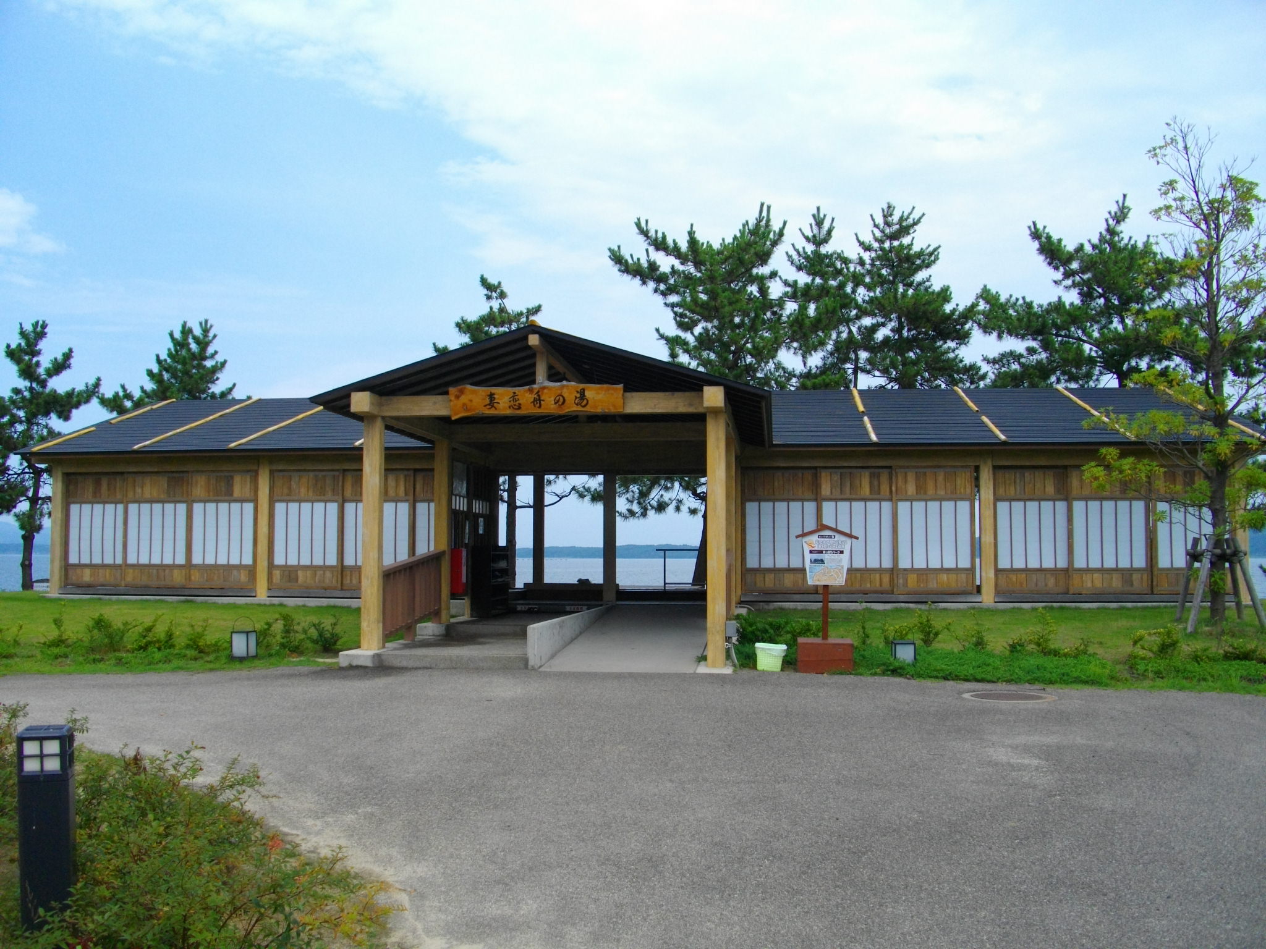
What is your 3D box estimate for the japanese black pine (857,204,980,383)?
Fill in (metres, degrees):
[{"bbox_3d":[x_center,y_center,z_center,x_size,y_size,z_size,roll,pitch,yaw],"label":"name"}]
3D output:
[{"bbox_3d":[7.482,-2.006,29.512,3.600,10.320,3.500,-1,-4,7],"label":"japanese black pine"}]

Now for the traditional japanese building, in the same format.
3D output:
[{"bbox_3d":[-0.464,0.415,19.977,20.950,4.670,13.050,-1,-4,7],"label":"traditional japanese building"}]

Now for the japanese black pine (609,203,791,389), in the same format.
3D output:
[{"bbox_3d":[1.661,-2.046,29.815,5.100,10.440,4.800,-1,-4,7],"label":"japanese black pine"}]

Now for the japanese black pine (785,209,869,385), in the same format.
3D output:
[{"bbox_3d":[5.060,-1.965,29.810,2.700,10.280,2.800,-1,-4,7],"label":"japanese black pine"}]

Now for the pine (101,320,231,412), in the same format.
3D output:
[{"bbox_3d":[-12.837,-0.526,31.112,3.900,7.590,3.800,-1,-4,7],"label":"pine"}]

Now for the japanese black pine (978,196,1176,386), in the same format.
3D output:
[{"bbox_3d":[11.306,-1.983,28.508,5.200,10.130,4.800,-1,-4,7],"label":"japanese black pine"}]

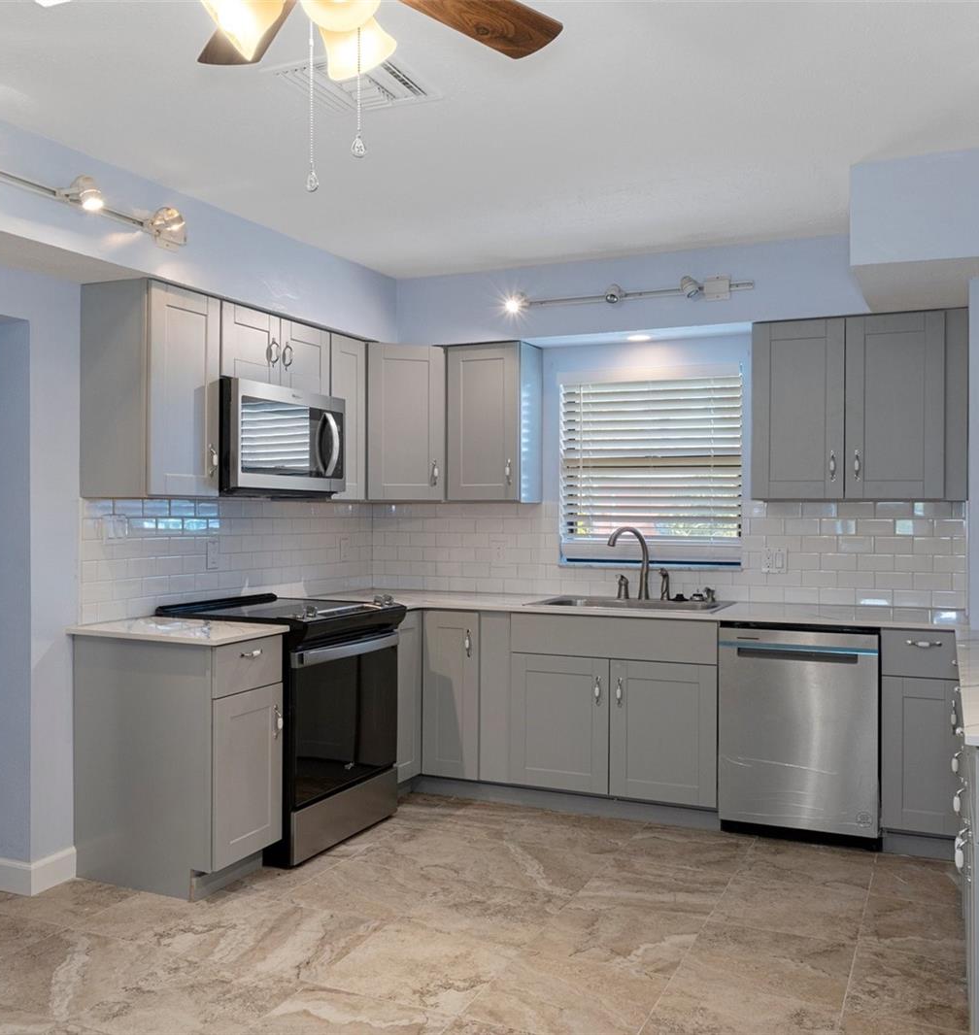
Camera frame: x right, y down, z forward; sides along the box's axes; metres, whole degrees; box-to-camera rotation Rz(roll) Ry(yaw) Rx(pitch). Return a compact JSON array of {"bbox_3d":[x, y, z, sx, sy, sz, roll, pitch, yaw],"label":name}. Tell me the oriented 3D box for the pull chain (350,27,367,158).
[{"bbox_3d":[-0.197,-0.644,1.430,0.026,0.207,0.022,0,0,0],"label":"pull chain"}]

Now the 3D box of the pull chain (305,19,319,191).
[{"bbox_3d":[-0.280,-0.651,1.500,0.018,0.272,0.018,0,0,0],"label":"pull chain"}]

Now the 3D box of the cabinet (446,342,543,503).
[{"bbox_3d":[0.026,-0.462,4.788,0.393,0.773,0.320,0,0,23],"label":"cabinet"}]

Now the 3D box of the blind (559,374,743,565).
[{"bbox_3d":[0.784,-0.232,4.672,0.905,0.925,0.065,0,0,23],"label":"blind"}]

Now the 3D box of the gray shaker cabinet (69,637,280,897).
[{"bbox_3d":[-1.128,0.868,3.473,0.640,0.876,0.376,0,0,25],"label":"gray shaker cabinet"}]

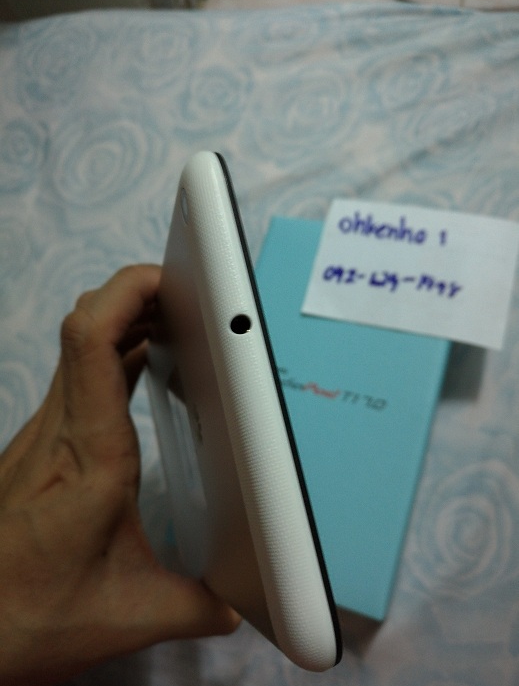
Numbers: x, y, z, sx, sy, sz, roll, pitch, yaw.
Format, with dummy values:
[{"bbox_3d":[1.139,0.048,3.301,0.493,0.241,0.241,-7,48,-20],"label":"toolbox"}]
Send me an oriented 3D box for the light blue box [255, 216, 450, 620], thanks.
[{"bbox_3d":[0.040,0.034,0.320,0.120,0.046,0.202,13,77,18],"label":"light blue box"}]

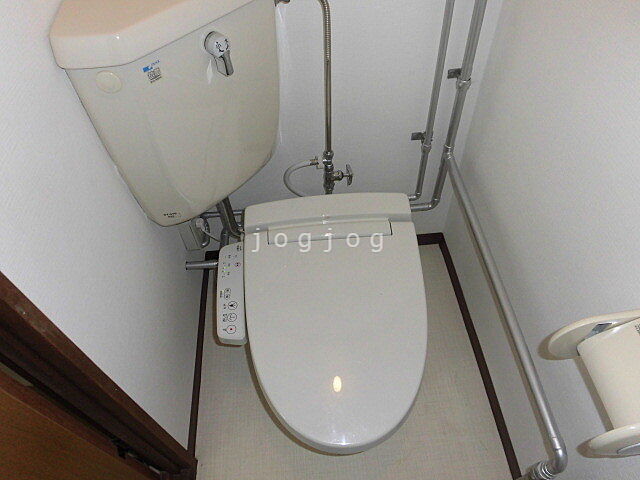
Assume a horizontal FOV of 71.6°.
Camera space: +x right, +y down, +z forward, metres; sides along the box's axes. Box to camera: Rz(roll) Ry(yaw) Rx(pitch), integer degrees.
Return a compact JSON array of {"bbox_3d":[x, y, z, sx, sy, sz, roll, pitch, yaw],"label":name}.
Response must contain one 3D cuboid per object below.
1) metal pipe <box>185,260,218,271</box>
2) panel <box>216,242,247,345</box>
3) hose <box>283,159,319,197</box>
[{"bbox_3d":[-0.353,0.081,1.371,0.126,0.027,0.027,-6,52,0],"label":"metal pipe"},{"bbox_3d":[-0.206,0.125,1.068,0.067,0.042,0.261,-6,52,0],"label":"panel"},{"bbox_3d":[-0.048,-0.151,1.216,0.105,0.151,0.060,-6,52,0],"label":"hose"}]

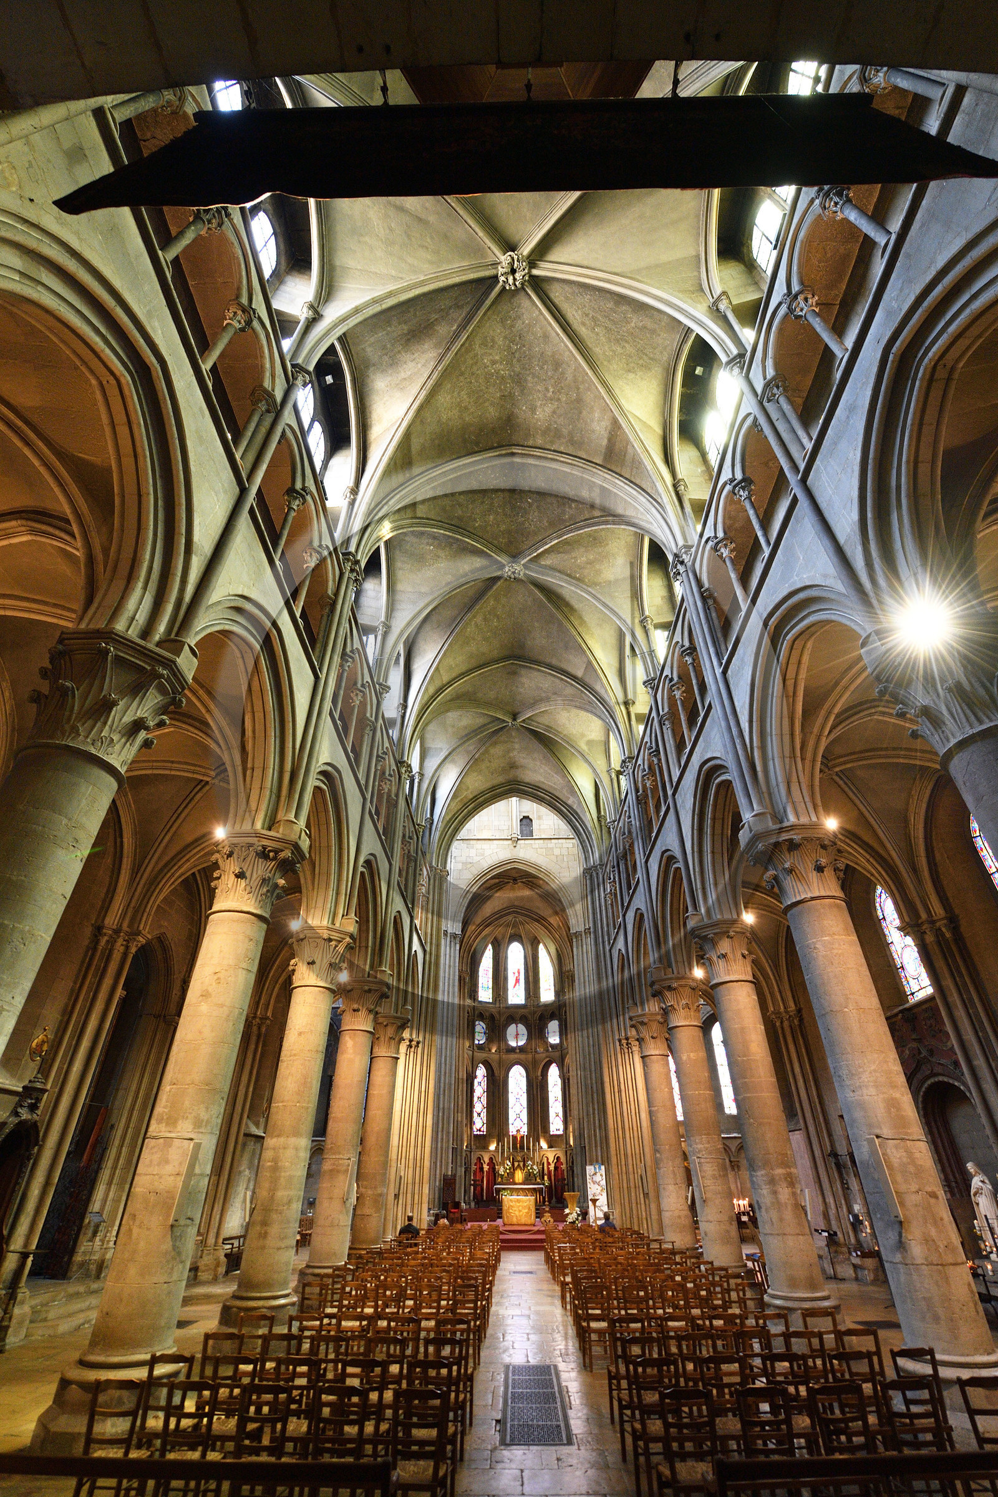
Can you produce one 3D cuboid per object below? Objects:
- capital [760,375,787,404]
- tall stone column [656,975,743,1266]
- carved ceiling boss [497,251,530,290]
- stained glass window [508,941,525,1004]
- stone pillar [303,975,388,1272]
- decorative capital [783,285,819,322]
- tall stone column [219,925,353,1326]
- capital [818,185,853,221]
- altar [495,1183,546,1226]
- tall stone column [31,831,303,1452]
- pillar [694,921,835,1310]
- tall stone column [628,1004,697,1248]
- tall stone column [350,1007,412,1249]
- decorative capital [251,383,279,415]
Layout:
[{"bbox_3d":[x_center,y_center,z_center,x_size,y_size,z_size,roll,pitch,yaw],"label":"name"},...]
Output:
[{"bbox_3d":[4.208,-5.434,8.852,0.354,0.347,0.354,-1,-37,1],"label":"capital"},{"bbox_3d":[5.380,9.857,15.507,1.550,6.840,1.550,-1,-35,1],"label":"tall stone column"},{"bbox_3d":[0.324,-10.593,12.906,0.680,0.360,0.680,-1,-35,1],"label":"carved ceiling boss"},{"bbox_3d":[1.198,15.745,41.103,1.155,4.325,0.192,-1,-37,1],"label":"stained glass window"},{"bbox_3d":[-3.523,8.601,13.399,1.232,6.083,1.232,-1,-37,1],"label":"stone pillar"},{"bbox_3d":[4.461,-6.558,8.601,0.390,0.330,0.390,-1,-35,1],"label":"decorative capital"},{"bbox_3d":[-4.229,7.328,12.063,1.550,6.840,1.550,-1,-35,1],"label":"tall stone column"},{"bbox_3d":[4.384,-7.123,7.599,0.390,0.330,0.390,-1,-35,1],"label":"capital"},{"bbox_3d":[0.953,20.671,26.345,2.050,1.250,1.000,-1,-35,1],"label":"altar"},{"bbox_3d":[-3.707,4.031,7.250,1.371,6.145,1.371,-1,-37,1],"label":"tall stone column"},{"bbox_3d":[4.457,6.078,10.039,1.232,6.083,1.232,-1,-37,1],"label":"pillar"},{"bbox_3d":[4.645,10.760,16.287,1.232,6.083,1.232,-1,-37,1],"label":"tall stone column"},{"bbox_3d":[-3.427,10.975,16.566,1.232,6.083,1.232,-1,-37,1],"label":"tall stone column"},{"bbox_3d":[-3.947,-5.869,9.818,0.390,0.330,0.390,-1,-35,1],"label":"decorative capital"}]

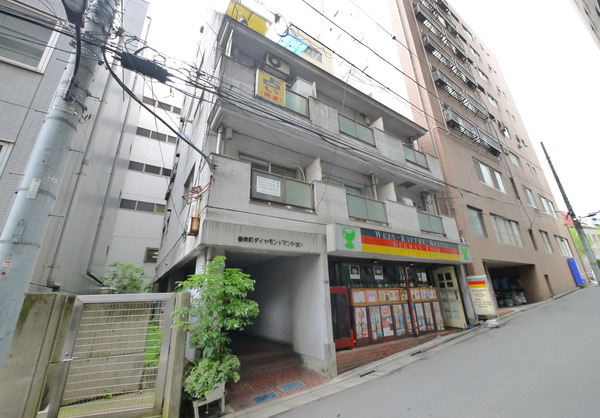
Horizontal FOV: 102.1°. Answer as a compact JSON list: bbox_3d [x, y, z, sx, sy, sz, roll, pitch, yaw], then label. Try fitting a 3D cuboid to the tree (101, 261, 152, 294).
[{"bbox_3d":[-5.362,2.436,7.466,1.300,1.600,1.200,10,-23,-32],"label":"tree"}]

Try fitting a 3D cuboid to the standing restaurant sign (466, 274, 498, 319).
[{"bbox_3d":[6.566,3.181,8.721,0.600,1.470,0.200,-17,-24,37],"label":"standing restaurant sign"}]

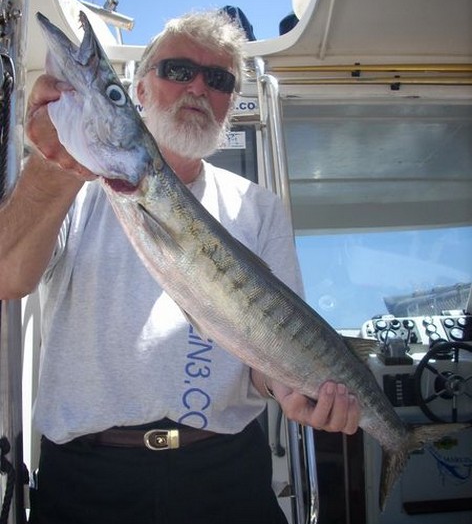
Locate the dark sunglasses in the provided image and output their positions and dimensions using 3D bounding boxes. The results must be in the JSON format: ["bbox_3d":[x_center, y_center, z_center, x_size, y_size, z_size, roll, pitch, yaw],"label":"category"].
[{"bbox_3d":[-0.089,-0.324,1.226,0.145,0.048,0.130,6,-1,-20],"label":"dark sunglasses"}]

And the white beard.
[{"bbox_3d":[-0.091,-0.236,1.205,0.143,0.118,0.110,6,-1,-20],"label":"white beard"}]

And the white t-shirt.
[{"bbox_3d":[-0.115,0.060,1.250,0.500,0.505,0.310,1,-4,-6],"label":"white t-shirt"}]

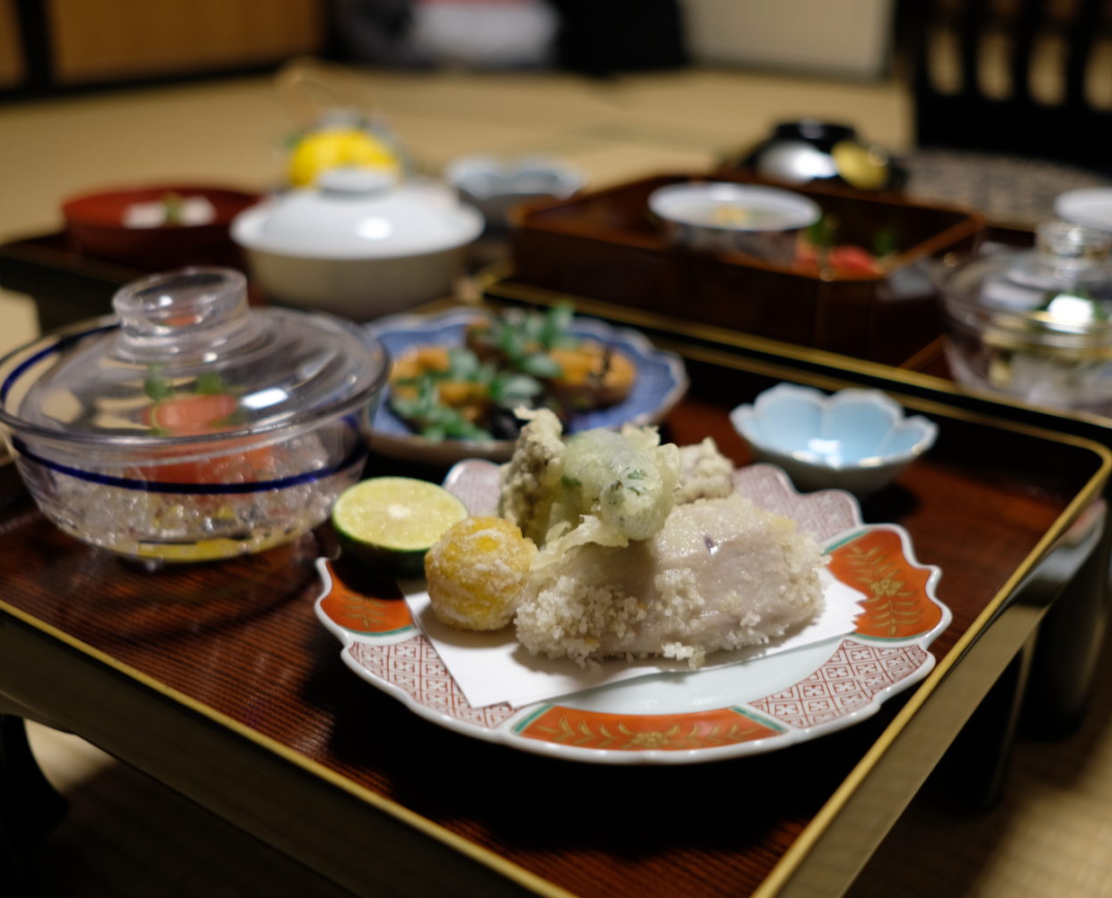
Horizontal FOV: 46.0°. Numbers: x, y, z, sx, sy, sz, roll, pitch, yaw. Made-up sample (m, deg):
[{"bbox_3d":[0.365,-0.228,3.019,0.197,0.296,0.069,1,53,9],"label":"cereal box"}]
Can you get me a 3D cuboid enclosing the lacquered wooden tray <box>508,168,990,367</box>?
[{"bbox_3d":[0.118,-0.110,0.796,0.234,0.061,0.196,16,28,32],"label":"lacquered wooden tray"}]

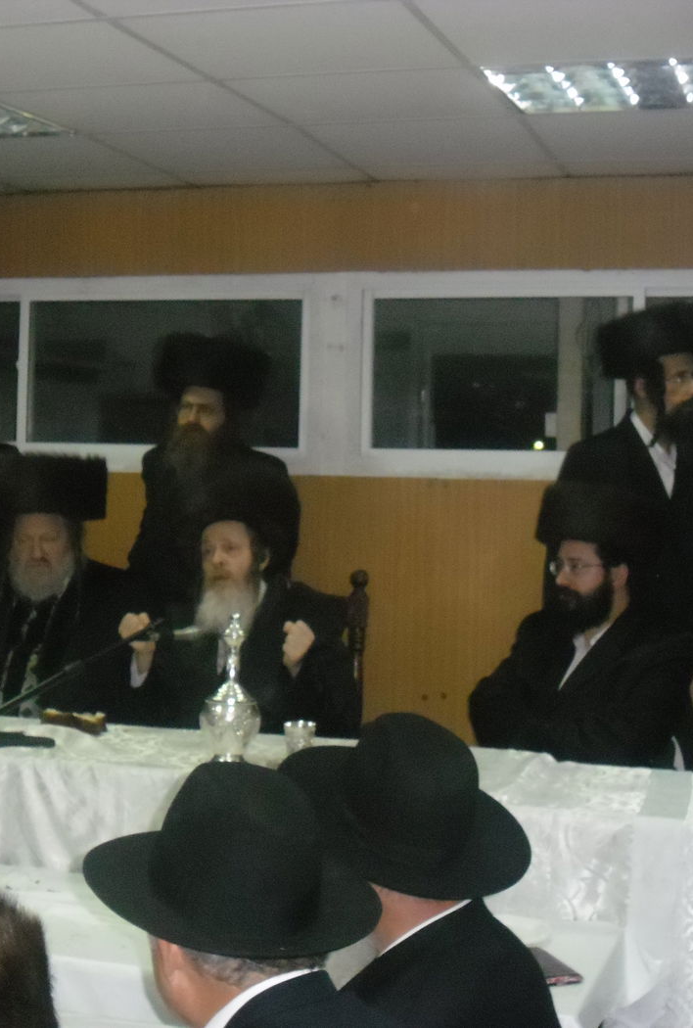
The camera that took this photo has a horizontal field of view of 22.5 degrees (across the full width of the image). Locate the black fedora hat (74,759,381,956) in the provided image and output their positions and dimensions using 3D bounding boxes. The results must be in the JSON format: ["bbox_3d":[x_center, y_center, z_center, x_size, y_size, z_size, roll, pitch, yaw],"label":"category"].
[{"bbox_3d":[-0.129,0.376,2.025,0.335,0.132,0.380,1,11,-29],"label":"black fedora hat"}]

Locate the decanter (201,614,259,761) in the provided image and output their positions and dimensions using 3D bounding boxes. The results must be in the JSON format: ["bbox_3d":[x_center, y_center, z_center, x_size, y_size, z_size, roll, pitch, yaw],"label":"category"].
[{"bbox_3d":[-0.272,0.401,4.106,0.145,0.348,0.145,1,2,0],"label":"decanter"}]

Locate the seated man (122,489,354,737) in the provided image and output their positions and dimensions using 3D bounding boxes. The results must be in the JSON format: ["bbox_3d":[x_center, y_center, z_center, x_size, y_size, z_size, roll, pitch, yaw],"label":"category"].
[{"bbox_3d":[-0.278,0.613,4.528,0.600,1.382,0.760,1,2,12],"label":"seated man"}]

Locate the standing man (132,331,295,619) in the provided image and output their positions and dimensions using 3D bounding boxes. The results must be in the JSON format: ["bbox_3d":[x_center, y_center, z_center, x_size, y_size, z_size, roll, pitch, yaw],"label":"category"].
[{"bbox_3d":[-0.397,0.365,5.270,0.540,1.816,0.380,1,2,13],"label":"standing man"}]

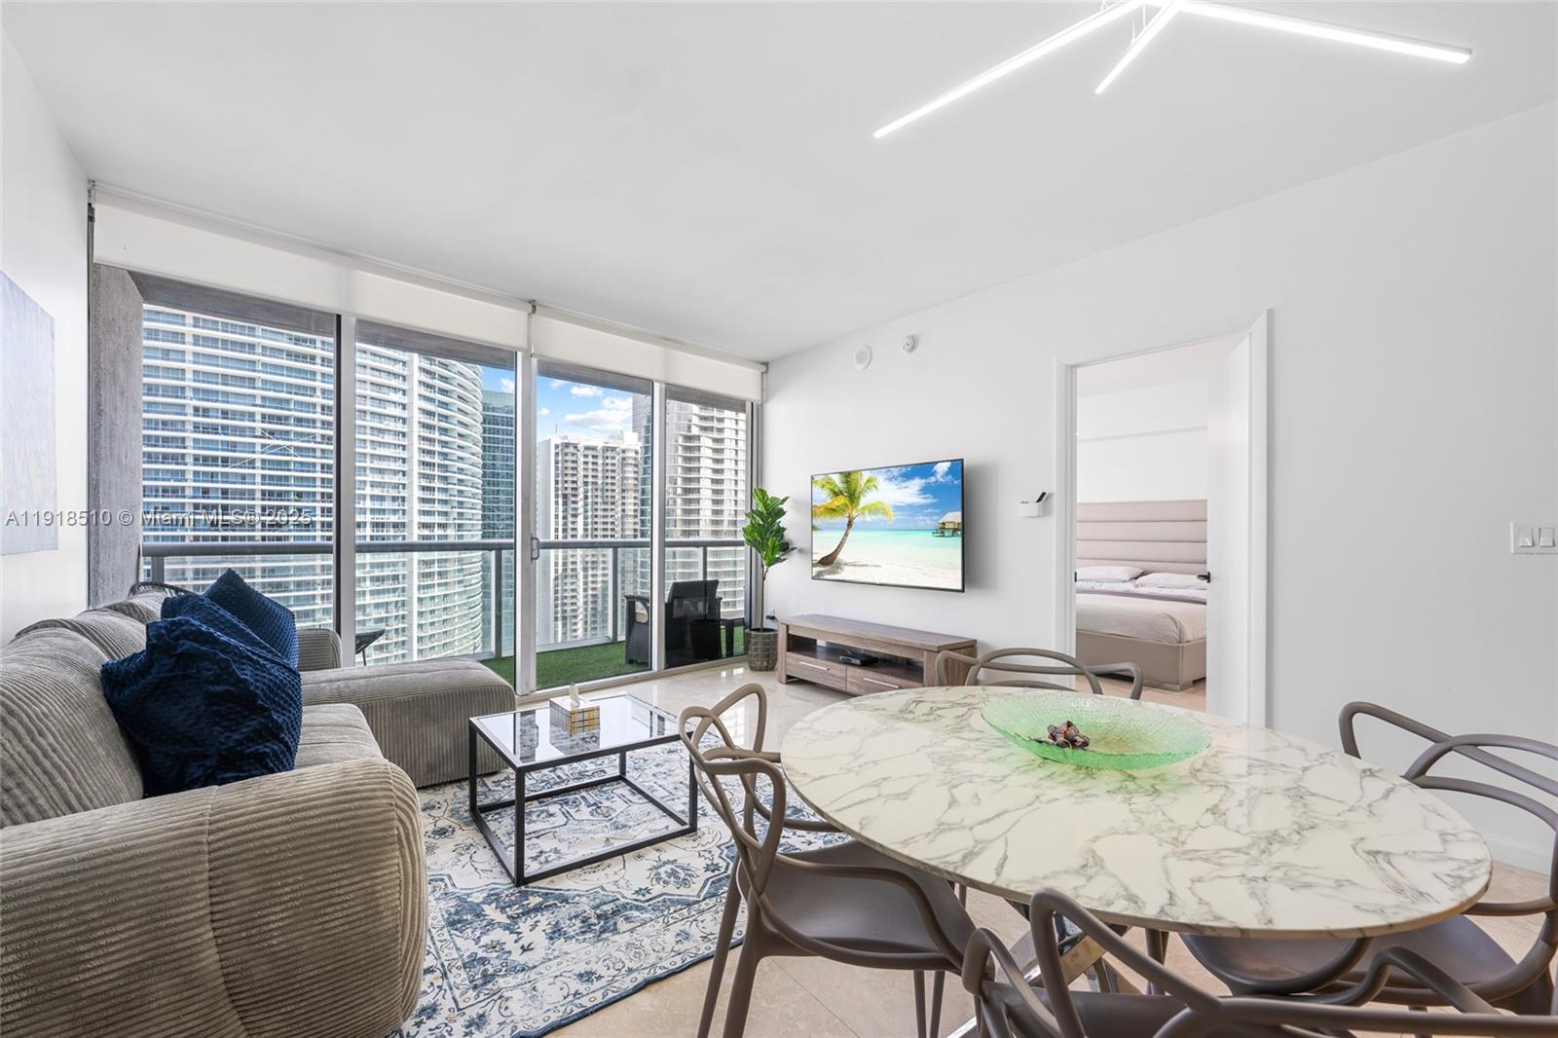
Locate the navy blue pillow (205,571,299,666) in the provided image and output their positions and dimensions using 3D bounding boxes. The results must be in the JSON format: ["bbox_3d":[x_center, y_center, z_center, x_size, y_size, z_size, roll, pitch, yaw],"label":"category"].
[{"bbox_3d":[-2.040,0.450,2.200,0.170,0.450,0.460,-22,-9,21],"label":"navy blue pillow"}]

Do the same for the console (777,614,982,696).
[{"bbox_3d":[0.631,1.029,4.311,0.420,0.485,1.460,1,-1,-42],"label":"console"}]

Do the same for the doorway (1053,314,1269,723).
[{"bbox_3d":[1.925,0.165,3.125,0.150,2.190,0.970,1,-1,-40],"label":"doorway"}]

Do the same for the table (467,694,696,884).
[{"bbox_3d":[-0.799,1.015,2.437,0.660,0.400,0.660,1,-1,-36],"label":"table"}]

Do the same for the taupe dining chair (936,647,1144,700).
[{"bbox_3d":[0.733,0.808,1.697,0.570,0.830,0.500,0,-1,16],"label":"taupe dining chair"}]

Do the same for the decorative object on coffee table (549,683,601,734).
[{"bbox_3d":[-0.797,0.739,2.371,0.110,0.155,0.170,1,-1,-40],"label":"decorative object on coffee table"}]

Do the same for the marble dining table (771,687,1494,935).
[{"bbox_3d":[0.554,0.837,1.173,1.100,0.750,1.100,1,-1,-40],"label":"marble dining table"}]

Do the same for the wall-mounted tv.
[{"bbox_3d":[0.731,0.053,4.371,0.060,0.830,1.430,1,-1,-41],"label":"wall-mounted tv"}]

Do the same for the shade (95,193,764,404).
[{"bbox_3d":[-1.624,-1.280,4.104,4.030,0.370,0.100,1,-1,-43],"label":"shade"}]

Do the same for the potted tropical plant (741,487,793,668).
[{"bbox_3d":[-0.124,0.507,5.153,0.420,1.560,0.420,0,-1,0],"label":"potted tropical plant"}]

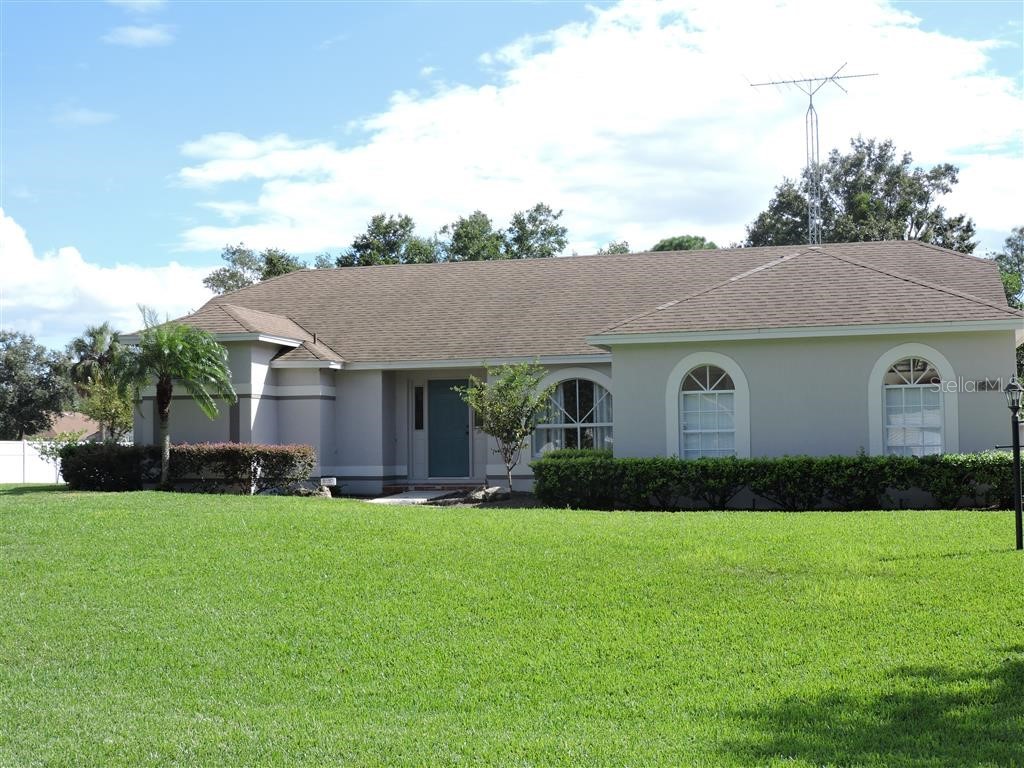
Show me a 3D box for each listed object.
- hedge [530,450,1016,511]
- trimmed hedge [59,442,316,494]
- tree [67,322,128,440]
[{"bbox_3d":[3.917,1.501,21.290,7.251,0.840,0.900,-2,-3,16],"label":"hedge"},{"bbox_3d":[-6.176,1.611,26.420,4.907,0.970,0.950,-2,-3,16],"label":"trimmed hedge"},{"bbox_3d":[-20.668,0.848,69.796,3.600,7.900,3.600,-2,-3,16],"label":"tree"}]

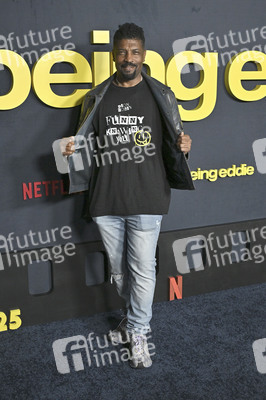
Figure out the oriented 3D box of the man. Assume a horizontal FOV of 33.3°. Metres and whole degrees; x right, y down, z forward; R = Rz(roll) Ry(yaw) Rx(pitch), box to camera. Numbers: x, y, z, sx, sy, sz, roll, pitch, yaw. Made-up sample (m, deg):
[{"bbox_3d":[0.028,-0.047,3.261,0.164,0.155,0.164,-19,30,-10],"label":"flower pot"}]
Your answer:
[{"bbox_3d":[-0.015,0.003,2.453,0.690,1.840,0.480,-1,15,0],"label":"man"}]

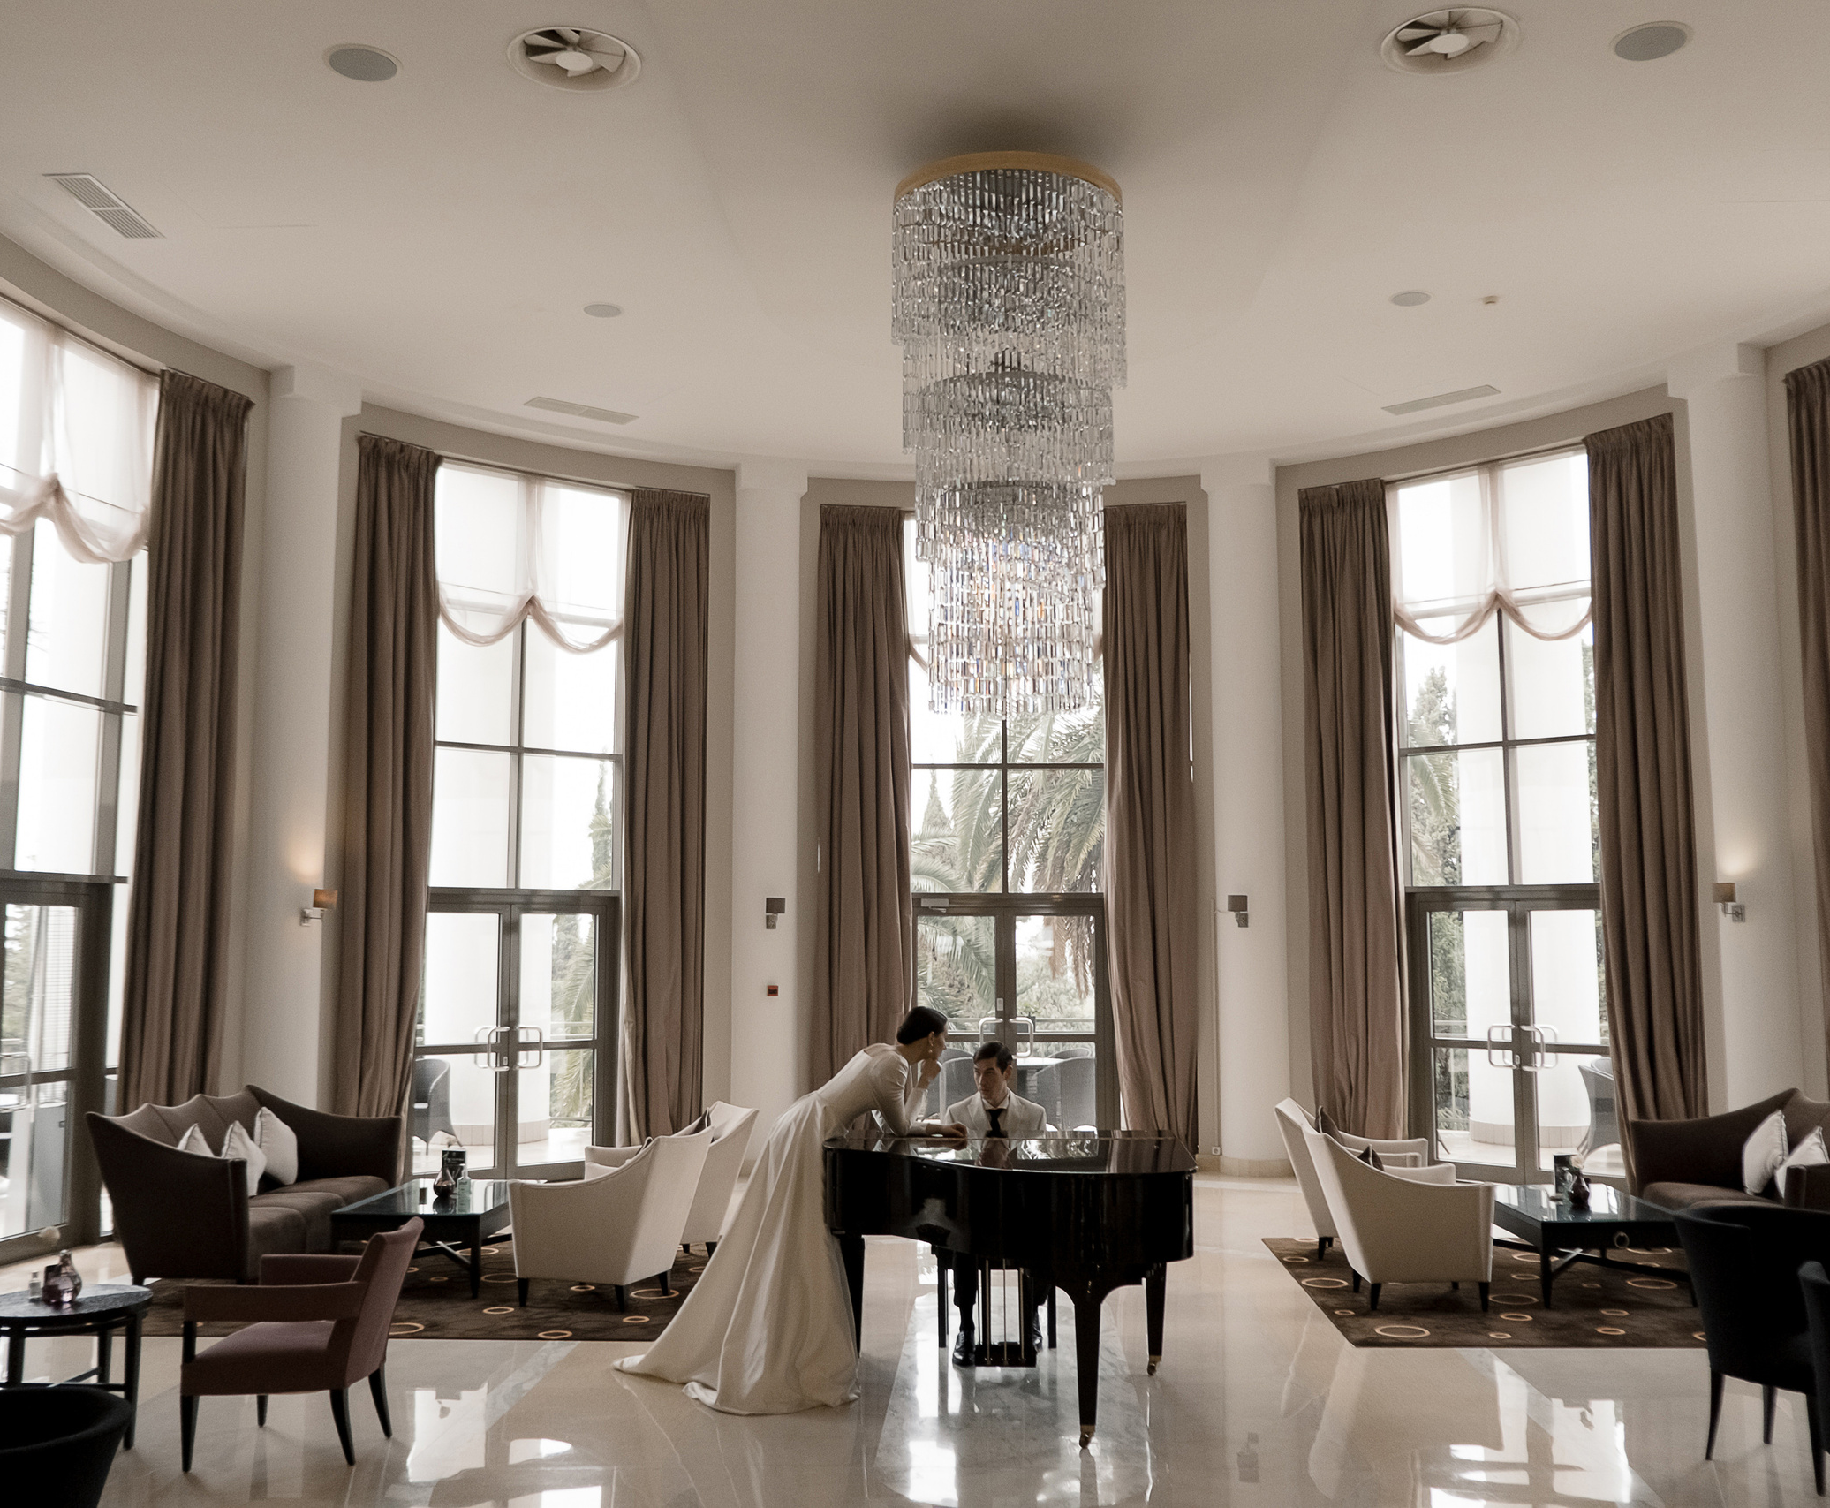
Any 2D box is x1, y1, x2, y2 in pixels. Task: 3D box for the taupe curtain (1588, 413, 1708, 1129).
[{"bbox_3d":[5.065,0.387,11.726,0.190,5.447,0.706,5,-8,-36],"label":"taupe curtain"}]

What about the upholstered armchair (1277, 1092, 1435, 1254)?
[{"bbox_3d":[2.655,2.566,10.271,0.851,0.870,0.752,-2,-7,19],"label":"upholstered armchair"}]

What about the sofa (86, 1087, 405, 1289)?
[{"bbox_3d":[-4.012,2.539,10.164,1.009,0.940,2.334,-1,-7,3],"label":"sofa"}]

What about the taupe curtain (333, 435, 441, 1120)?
[{"bbox_3d":[-3.750,0.450,12.082,0.190,5.447,0.720,-6,-9,41],"label":"taupe curtain"}]

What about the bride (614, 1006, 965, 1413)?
[{"bbox_3d":[-0.495,1.832,7.077,1.470,1.540,0.820,1,-7,-10],"label":"bride"}]

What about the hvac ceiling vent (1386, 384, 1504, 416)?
[{"bbox_3d":[4.132,-2.767,13.308,0.861,0.040,0.267,-6,-9,40],"label":"hvac ceiling vent"}]

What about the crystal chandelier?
[{"bbox_3d":[0.498,-1.642,9.094,1.260,2.785,1.260,0,-6,0],"label":"crystal chandelier"}]

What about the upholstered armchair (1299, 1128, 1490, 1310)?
[{"bbox_3d":[2.436,2.360,8.707,0.880,0.850,0.700,0,-7,0],"label":"upholstered armchair"}]

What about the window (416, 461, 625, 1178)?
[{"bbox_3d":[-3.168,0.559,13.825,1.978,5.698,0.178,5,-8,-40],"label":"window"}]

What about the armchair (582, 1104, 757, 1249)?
[{"bbox_3d":[-1.445,2.529,10.049,0.820,0.870,0.750,3,-7,-25],"label":"armchair"}]

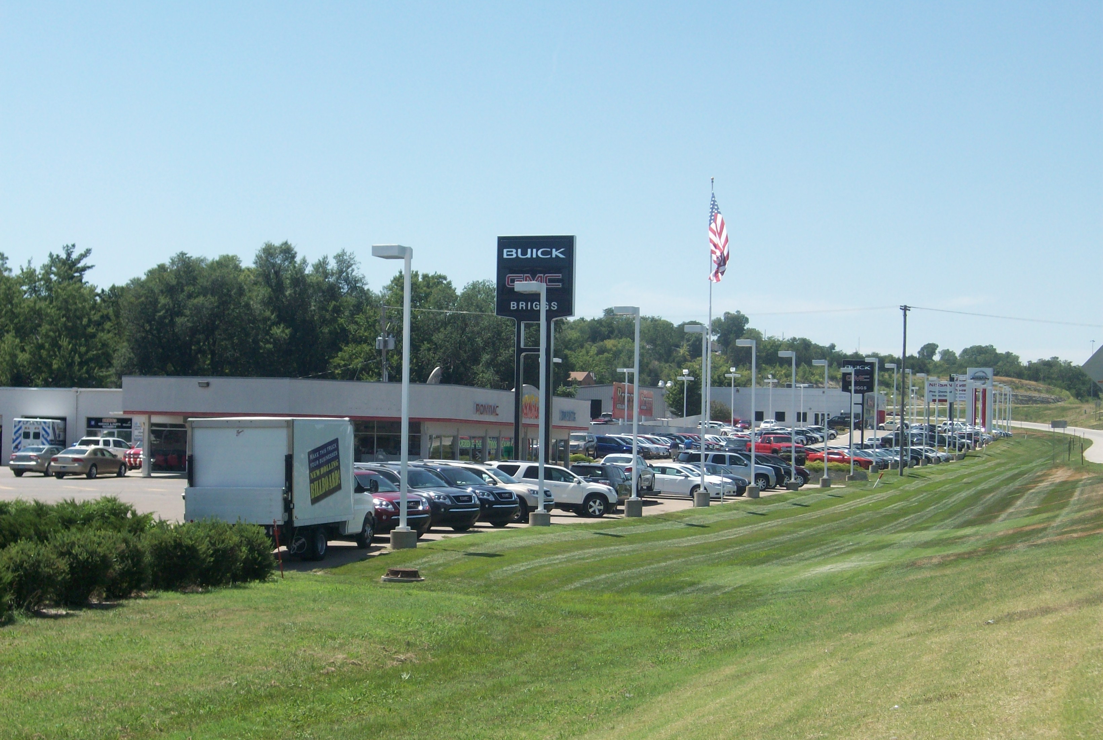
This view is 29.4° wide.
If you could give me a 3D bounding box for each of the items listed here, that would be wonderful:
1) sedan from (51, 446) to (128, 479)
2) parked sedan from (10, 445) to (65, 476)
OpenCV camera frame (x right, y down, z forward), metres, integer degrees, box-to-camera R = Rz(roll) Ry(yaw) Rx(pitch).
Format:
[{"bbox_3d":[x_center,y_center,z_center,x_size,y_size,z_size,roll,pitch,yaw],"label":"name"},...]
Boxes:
[{"bbox_3d":[-21.942,4.405,100.000,1.870,1.480,5.100,0,-2,15],"label":"sedan"},{"bbox_3d":[-23.429,4.270,98.500,1.860,1.460,5.000,0,-2,18],"label":"parked sedan"}]

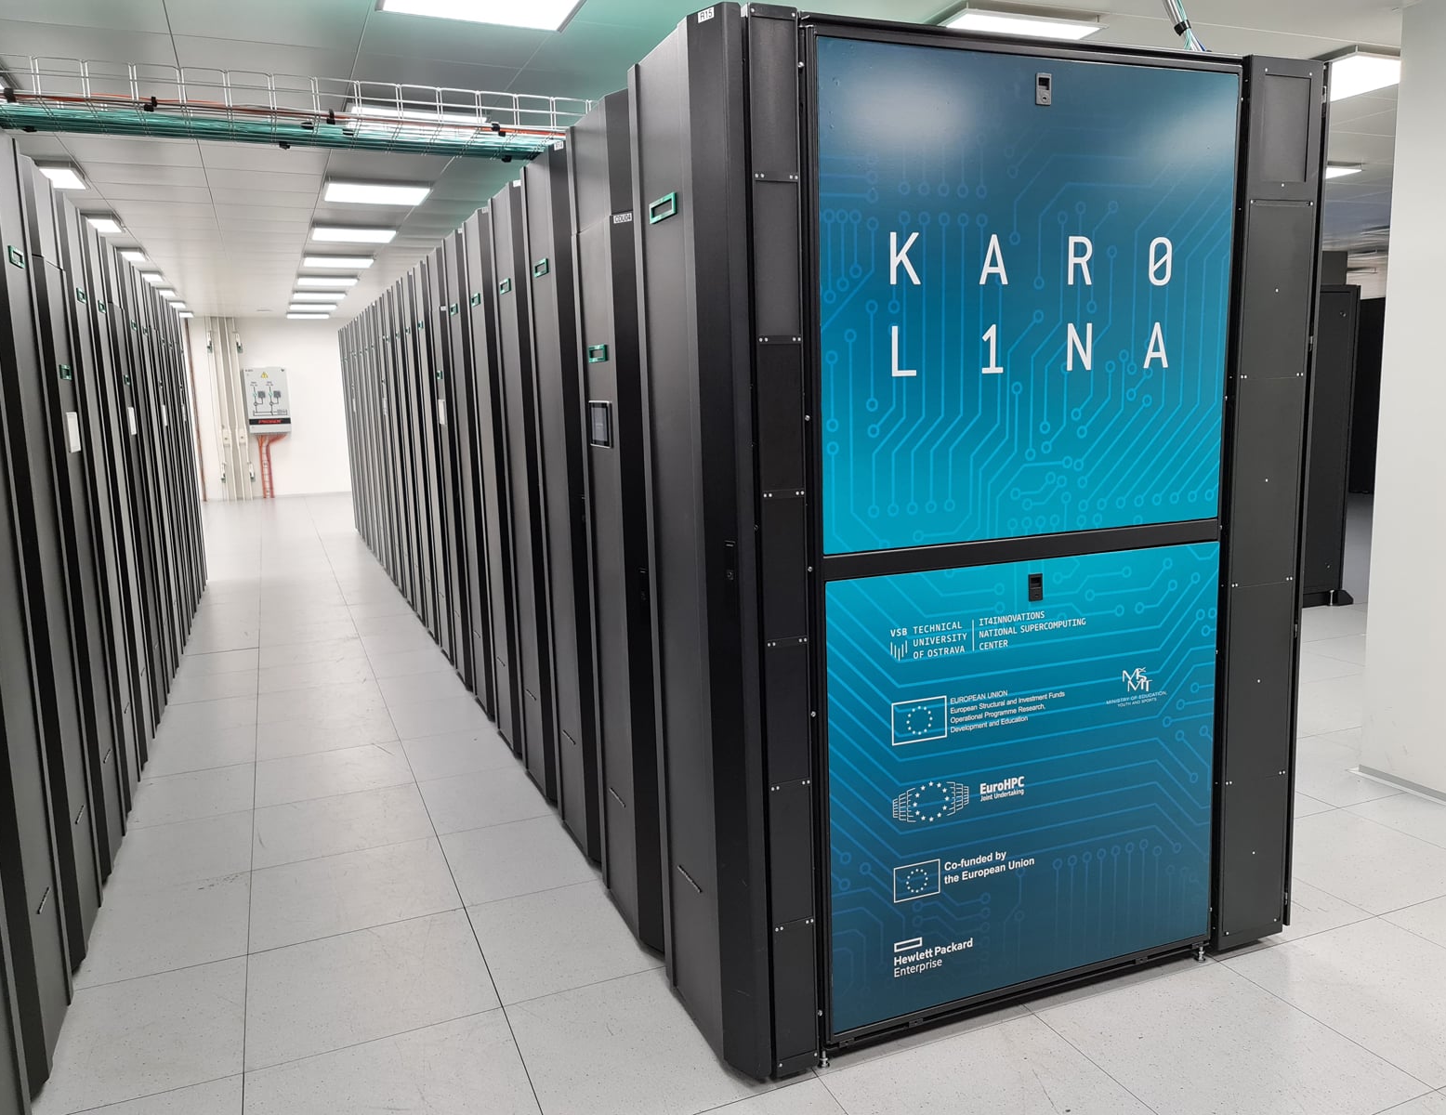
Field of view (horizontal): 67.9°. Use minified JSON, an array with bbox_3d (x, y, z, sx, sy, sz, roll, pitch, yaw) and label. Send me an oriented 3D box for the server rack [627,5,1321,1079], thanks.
[{"bbox_3d":[0.665,-0.049,2.802,1.670,2.295,0.600,-5,10,-22],"label":"server rack"}]

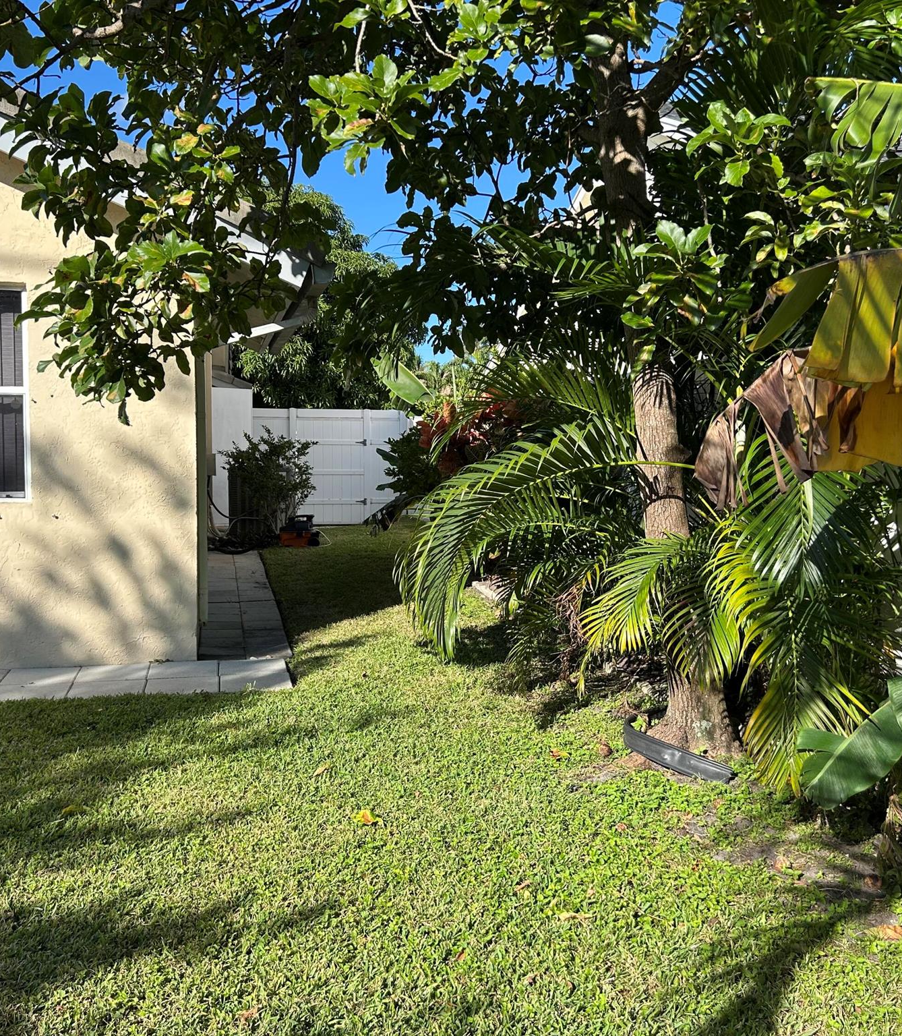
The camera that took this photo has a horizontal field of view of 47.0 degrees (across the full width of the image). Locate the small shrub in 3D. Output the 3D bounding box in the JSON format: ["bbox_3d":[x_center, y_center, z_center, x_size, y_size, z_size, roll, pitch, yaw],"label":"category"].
[{"bbox_3d":[-2.539,-0.441,14.403,1.300,1.520,1.250,0,4,-11],"label":"small shrub"}]

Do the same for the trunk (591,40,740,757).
[{"bbox_3d":[0.955,-0.537,4.604,0.600,3.064,0.470,0,4,-11],"label":"trunk"}]

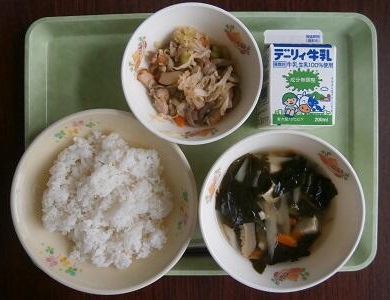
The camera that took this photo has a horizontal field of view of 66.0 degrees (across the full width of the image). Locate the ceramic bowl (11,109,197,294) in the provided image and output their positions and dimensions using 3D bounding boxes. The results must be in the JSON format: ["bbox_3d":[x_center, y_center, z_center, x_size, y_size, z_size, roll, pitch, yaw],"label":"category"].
[{"bbox_3d":[-0.082,0.046,0.296,0.168,0.051,0.168,0,90,0],"label":"ceramic bowl"}]

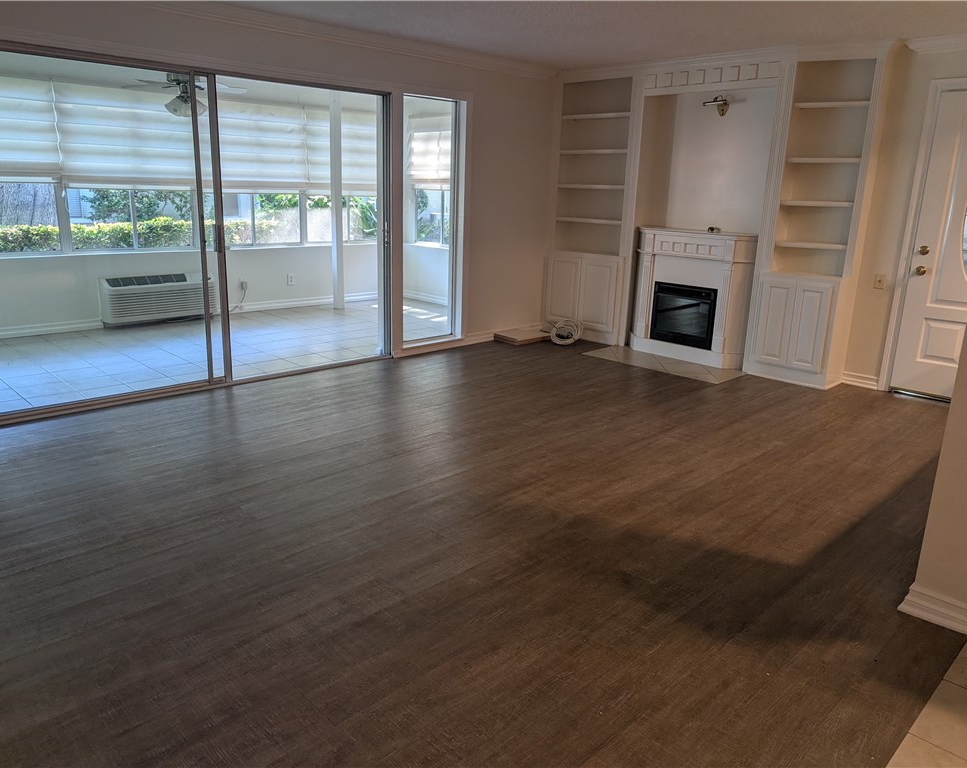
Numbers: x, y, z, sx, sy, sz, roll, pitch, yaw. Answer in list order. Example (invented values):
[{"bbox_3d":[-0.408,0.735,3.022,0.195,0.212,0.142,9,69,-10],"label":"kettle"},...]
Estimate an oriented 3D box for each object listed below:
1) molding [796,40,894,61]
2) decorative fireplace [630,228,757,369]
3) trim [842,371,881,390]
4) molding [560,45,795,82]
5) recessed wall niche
[{"bbox_3d":[2.448,-2.280,4.865,0.080,0.107,0.610,-13,21,-42],"label":"molding"},{"bbox_3d":[1.839,-0.773,6.165,0.440,1.085,1.145,-13,21,-42],"label":"decorative fireplace"},{"bbox_3d":[2.880,-0.023,5.409,0.022,0.100,0.265,-13,21,-42],"label":"trim"},{"bbox_3d":[1.481,-2.605,5.839,0.080,0.110,2.210,-13,21,-42],"label":"molding"},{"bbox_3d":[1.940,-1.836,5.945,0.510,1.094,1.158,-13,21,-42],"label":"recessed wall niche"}]

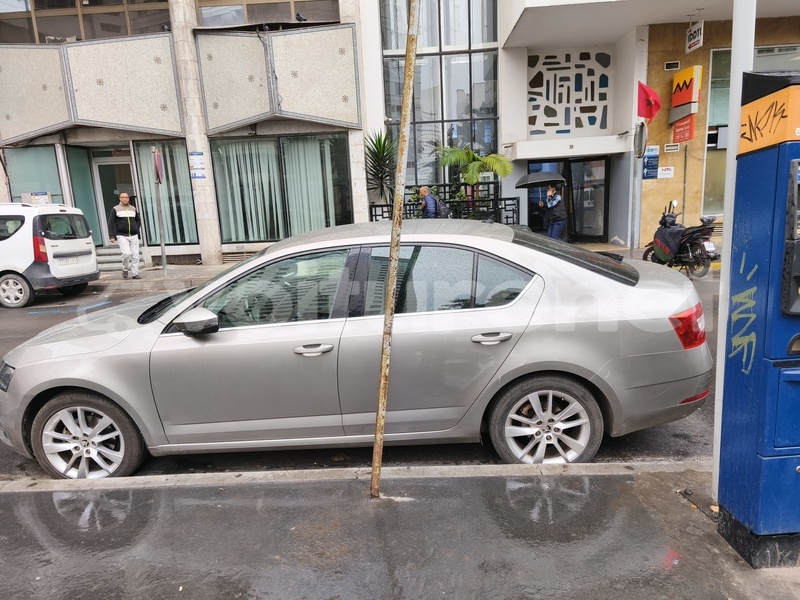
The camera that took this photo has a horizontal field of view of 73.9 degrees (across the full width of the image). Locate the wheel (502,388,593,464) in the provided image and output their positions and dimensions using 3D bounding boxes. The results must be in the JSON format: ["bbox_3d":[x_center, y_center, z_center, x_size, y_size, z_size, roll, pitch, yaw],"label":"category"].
[{"bbox_3d":[0.835,0.714,3.079,0.480,0.480,0.190,-2,12,2],"label":"wheel"}]

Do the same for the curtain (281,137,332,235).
[{"bbox_3d":[-2.136,-2.600,12.401,0.990,2.314,0.150,-3,12,1],"label":"curtain"}]

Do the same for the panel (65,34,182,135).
[{"bbox_3d":[-5.939,-4.639,11.525,2.202,2.155,0.200,-6,12,-16],"label":"panel"}]

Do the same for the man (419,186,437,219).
[{"bbox_3d":[0.603,-1.522,11.074,0.450,1.660,0.500,-2,12,3],"label":"man"}]

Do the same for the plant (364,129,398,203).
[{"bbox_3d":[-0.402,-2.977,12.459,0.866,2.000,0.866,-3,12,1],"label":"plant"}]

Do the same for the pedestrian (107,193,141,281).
[{"bbox_3d":[-5.641,-1.313,10.927,0.580,1.752,0.400,-12,15,-37],"label":"pedestrian"}]

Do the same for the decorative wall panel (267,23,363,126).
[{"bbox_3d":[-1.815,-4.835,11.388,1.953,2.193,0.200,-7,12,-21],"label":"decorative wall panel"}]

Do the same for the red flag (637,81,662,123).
[{"bbox_3d":[4.670,-3.708,9.928,0.480,0.780,0.220,-4,12,-5],"label":"red flag"}]

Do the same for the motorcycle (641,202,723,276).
[{"bbox_3d":[4.616,-0.996,8.765,0.650,1.200,1.800,-4,11,-6],"label":"motorcycle"}]

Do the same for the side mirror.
[{"bbox_3d":[-1.115,0.119,2.897,0.220,0.160,0.230,-2,11,3],"label":"side mirror"}]

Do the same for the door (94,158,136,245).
[{"bbox_3d":[-6.745,-2.328,12.756,0.965,2.091,0.090,-3,12,1],"label":"door"}]

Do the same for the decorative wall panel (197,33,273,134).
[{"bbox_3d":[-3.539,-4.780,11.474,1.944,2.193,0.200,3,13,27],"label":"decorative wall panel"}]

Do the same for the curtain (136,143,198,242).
[{"bbox_3d":[-5.454,-2.493,12.454,1.185,2.374,0.150,-3,12,1],"label":"curtain"}]

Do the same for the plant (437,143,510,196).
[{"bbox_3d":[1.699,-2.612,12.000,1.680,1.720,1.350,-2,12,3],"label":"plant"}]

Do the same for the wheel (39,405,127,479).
[{"bbox_3d":[-1.846,0.825,3.187,0.480,0.480,0.190,-2,12,2],"label":"wheel"}]

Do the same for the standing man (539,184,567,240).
[{"bbox_3d":[3.255,-1.633,11.301,0.500,1.640,0.550,-6,12,-15],"label":"standing man"}]

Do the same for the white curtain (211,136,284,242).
[{"bbox_3d":[-3.537,-2.612,12.646,1.652,2.448,0.200,-2,12,3],"label":"white curtain"}]

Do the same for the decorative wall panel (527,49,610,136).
[{"bbox_3d":[3.906,-4.743,12.246,1.958,2.040,0.200,-2,12,3],"label":"decorative wall panel"}]

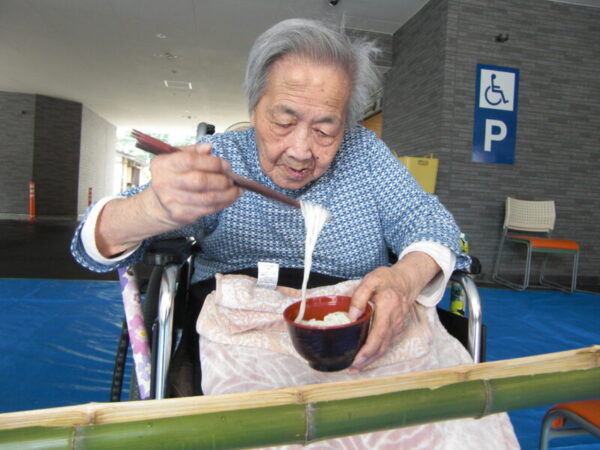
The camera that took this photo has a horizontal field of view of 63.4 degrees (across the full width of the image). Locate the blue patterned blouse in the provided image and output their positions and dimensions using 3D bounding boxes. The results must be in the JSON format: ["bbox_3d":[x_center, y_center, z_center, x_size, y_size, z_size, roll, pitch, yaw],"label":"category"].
[{"bbox_3d":[-0.029,-0.017,0.810,0.570,0.340,0.400,3,1,-5],"label":"blue patterned blouse"}]

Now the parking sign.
[{"bbox_3d":[1.897,-1.061,4.691,0.459,0.926,0.020,3,1,-12],"label":"parking sign"}]

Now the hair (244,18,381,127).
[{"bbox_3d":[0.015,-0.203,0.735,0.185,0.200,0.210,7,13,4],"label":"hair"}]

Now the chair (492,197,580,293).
[{"bbox_3d":[2.156,0.166,4.426,0.470,0.810,0.580,3,1,-4],"label":"chair"}]

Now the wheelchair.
[{"bbox_3d":[0.003,0.223,0.926,0.620,0.870,1.000,3,1,-6],"label":"wheelchair"}]

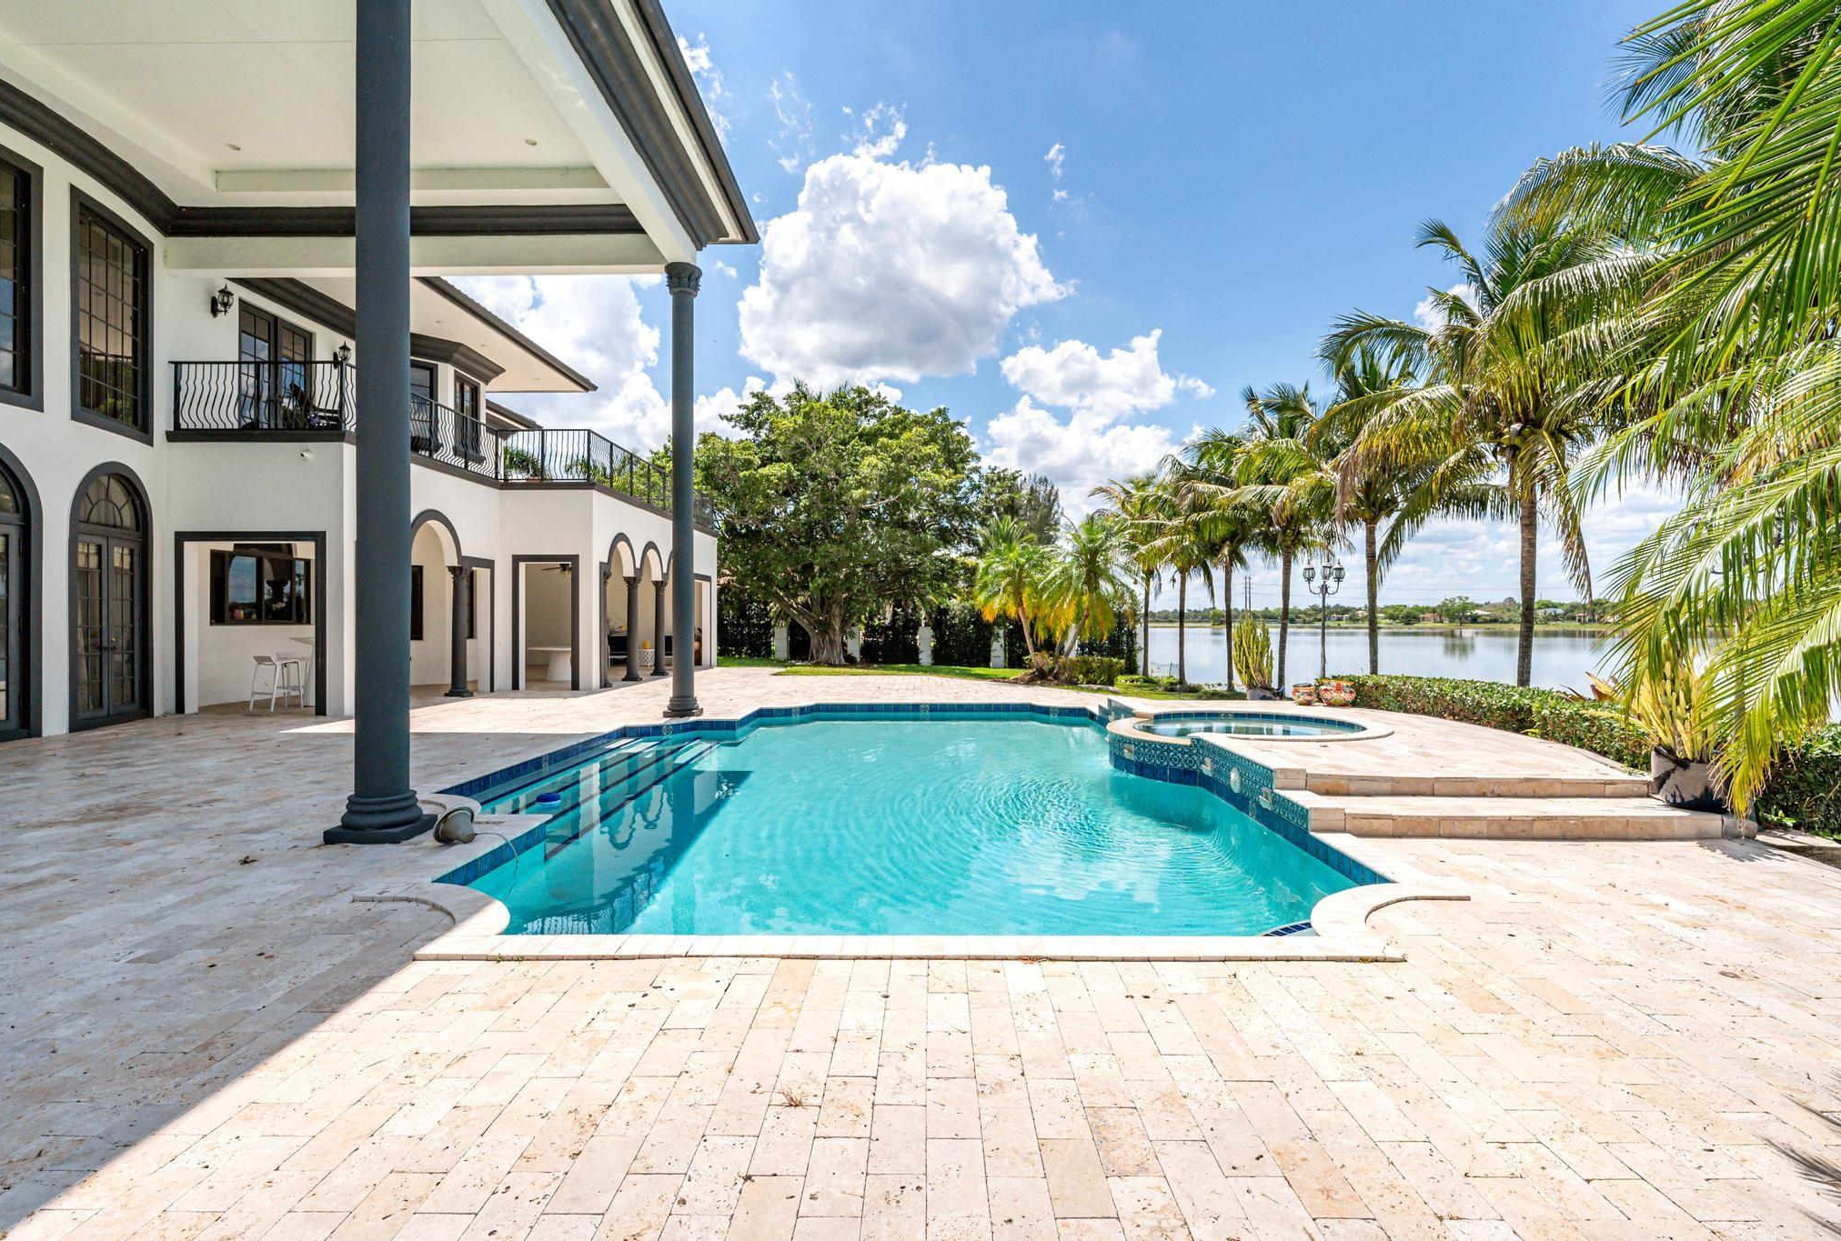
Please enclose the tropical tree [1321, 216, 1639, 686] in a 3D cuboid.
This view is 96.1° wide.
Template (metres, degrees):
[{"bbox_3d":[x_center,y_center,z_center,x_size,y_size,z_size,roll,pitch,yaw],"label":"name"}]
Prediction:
[{"bbox_3d":[6.797,-1.661,9.700,4.200,6.160,4.200,0,0,0],"label":"tropical tree"}]

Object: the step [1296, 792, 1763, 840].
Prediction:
[{"bbox_3d":[4.120,1.385,5.850,2.820,0.155,0.620,0,0,1],"label":"step"}]

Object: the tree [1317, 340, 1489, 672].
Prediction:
[{"bbox_3d":[6.945,-1.372,12.400,3.100,5.580,3.100,0,0,0],"label":"tree"}]

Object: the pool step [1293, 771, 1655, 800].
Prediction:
[{"bbox_3d":[4.100,1.240,6.300,2.620,0.150,0.400,0,0,1],"label":"pool step"}]

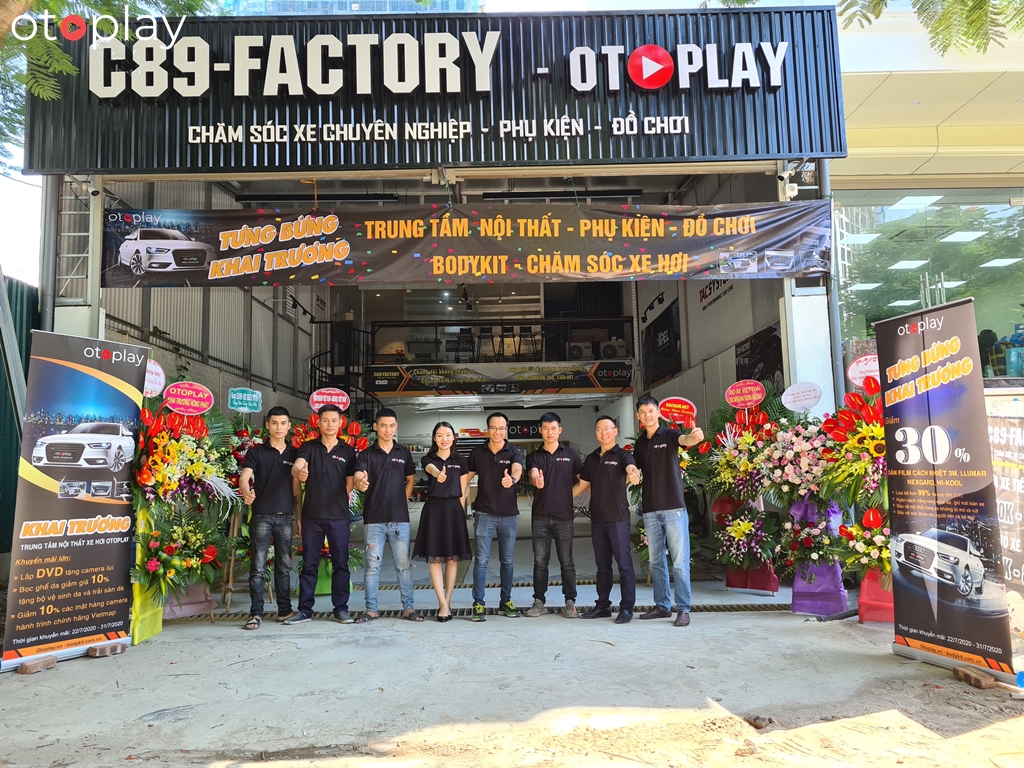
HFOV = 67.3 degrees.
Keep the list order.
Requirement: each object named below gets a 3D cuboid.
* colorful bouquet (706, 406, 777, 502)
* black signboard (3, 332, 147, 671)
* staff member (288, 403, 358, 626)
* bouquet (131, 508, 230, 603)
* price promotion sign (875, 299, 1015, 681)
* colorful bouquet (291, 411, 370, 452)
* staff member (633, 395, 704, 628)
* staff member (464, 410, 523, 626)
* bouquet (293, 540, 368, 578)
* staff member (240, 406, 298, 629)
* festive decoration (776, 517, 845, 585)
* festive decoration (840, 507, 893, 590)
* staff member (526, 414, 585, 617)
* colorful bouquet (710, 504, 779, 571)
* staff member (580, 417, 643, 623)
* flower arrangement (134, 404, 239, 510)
[{"bbox_3d":[2.204,0.679,7.355,0.650,0.820,0.450,-4,-7,29],"label":"colorful bouquet"},{"bbox_3d":[-2.850,0.745,5.120,0.120,2.090,0.845,-2,-7,30],"label":"black signboard"},{"bbox_3d":[-1.550,1.049,6.292,0.545,1.740,0.520,-1,-6,-7],"label":"staff member"},{"bbox_3d":[-2.565,1.327,5.950,0.735,0.705,0.420,1,-7,-23],"label":"bouquet"},{"bbox_3d":[2.500,0.612,4.570,0.120,2.090,0.845,0,-7,-14],"label":"price promotion sign"},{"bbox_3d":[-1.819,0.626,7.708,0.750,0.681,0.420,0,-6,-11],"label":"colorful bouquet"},{"bbox_3d":[1.223,0.956,6.012,0.560,1.740,0.500,-3,-6,14],"label":"staff member"},{"bbox_3d":[-0.142,1.052,6.297,0.500,1.669,0.520,-1,-6,0],"label":"staff member"},{"bbox_3d":[-1.723,1.675,7.300,0.680,0.420,0.400,0,-6,-11],"label":"bouquet"},{"bbox_3d":[-1.962,1.059,6.299,0.520,1.740,0.480,0,-6,-11],"label":"staff member"},{"bbox_3d":[2.360,1.313,6.100,0.527,0.508,0.400,-3,-6,17],"label":"festive decoration"},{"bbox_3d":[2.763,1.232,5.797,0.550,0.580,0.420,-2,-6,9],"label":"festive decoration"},{"bbox_3d":[0.349,1.043,6.314,0.483,1.670,0.480,-2,-6,3],"label":"staff member"},{"bbox_3d":[2.131,1.398,7.050,0.592,0.605,0.400,-3,-6,17],"label":"colorful bouquet"},{"bbox_3d":[0.777,1.058,6.196,0.500,1.603,0.520,-2,-6,7],"label":"staff member"},{"bbox_3d":[-2.539,0.573,6.000,0.771,0.802,0.450,1,-7,-23],"label":"flower arrangement"}]

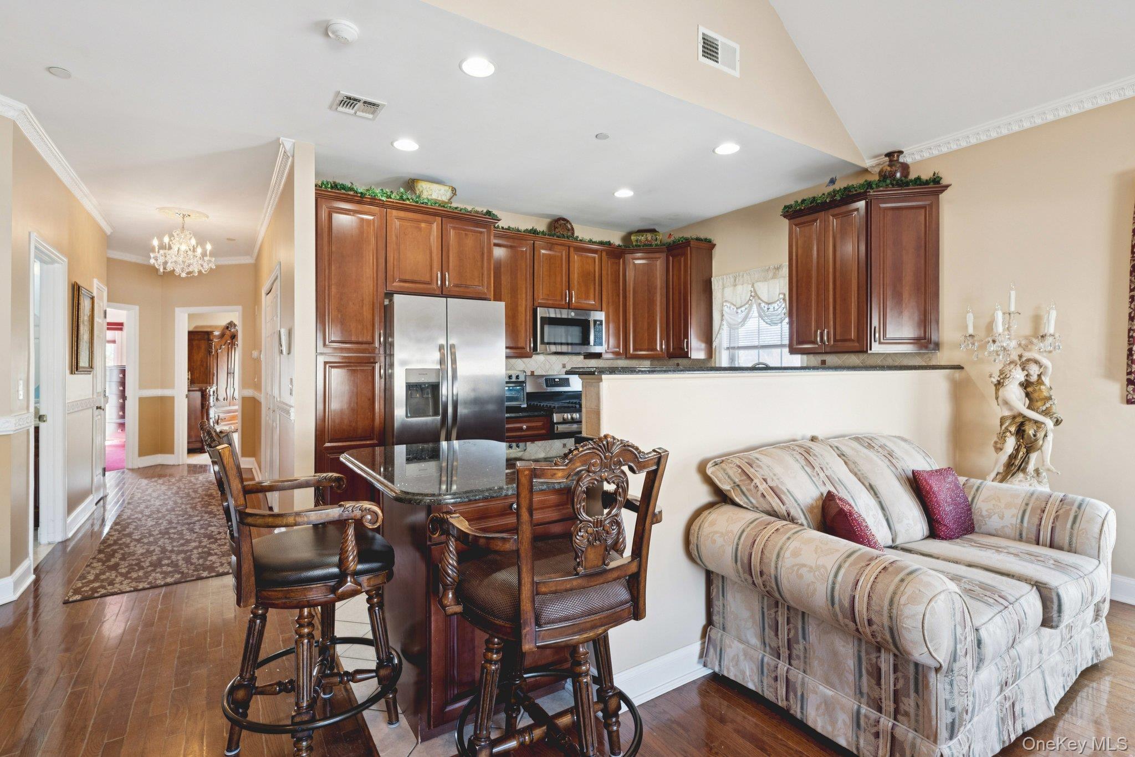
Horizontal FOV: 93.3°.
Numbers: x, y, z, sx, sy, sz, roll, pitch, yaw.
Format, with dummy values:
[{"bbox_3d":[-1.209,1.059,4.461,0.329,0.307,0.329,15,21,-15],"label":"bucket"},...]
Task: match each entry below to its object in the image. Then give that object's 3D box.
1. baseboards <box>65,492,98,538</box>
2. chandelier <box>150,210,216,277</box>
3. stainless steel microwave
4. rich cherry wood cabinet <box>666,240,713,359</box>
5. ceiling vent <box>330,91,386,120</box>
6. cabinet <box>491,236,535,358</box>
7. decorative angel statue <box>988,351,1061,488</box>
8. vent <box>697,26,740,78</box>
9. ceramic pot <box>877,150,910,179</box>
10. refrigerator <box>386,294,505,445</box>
[{"bbox_3d":[-4.087,1.142,4.533,0.022,0.138,1.130,-1,1,-33],"label":"baseboards"},{"bbox_3d":[-3.554,-1.249,4.950,0.520,0.600,0.520,-1,1,-36],"label":"chandelier"},{"bbox_3d":[-0.049,-0.450,5.285,0.765,0.415,0.390,0,0,-32],"label":"stainless steel microwave"},{"bbox_3d":[1.224,-0.753,5.348,0.360,1.115,0.360,-1,1,-33],"label":"rich cherry wood cabinet"},{"bbox_3d":[-1.214,-1.572,3.109,0.250,0.020,0.240,0,0,-32],"label":"ceiling vent"},{"bbox_3d":[-0.603,-0.750,4.890,0.480,1.100,0.343,-1,1,-33],"label":"cabinet"},{"bbox_3d":[2.556,0.248,3.003,0.340,0.810,0.300,0,1,30],"label":"decorative angel statue"},{"bbox_3d":[0.894,-1.909,3.132,0.350,0.200,0.017,-1,1,-33],"label":"vent"},{"bbox_3d":[2.273,-1.458,3.733,0.200,0.260,0.200,1,1,31],"label":"ceramic pot"},{"bbox_3d":[-1.070,0.285,4.484,0.910,1.800,0.750,0,0,-32],"label":"refrigerator"}]

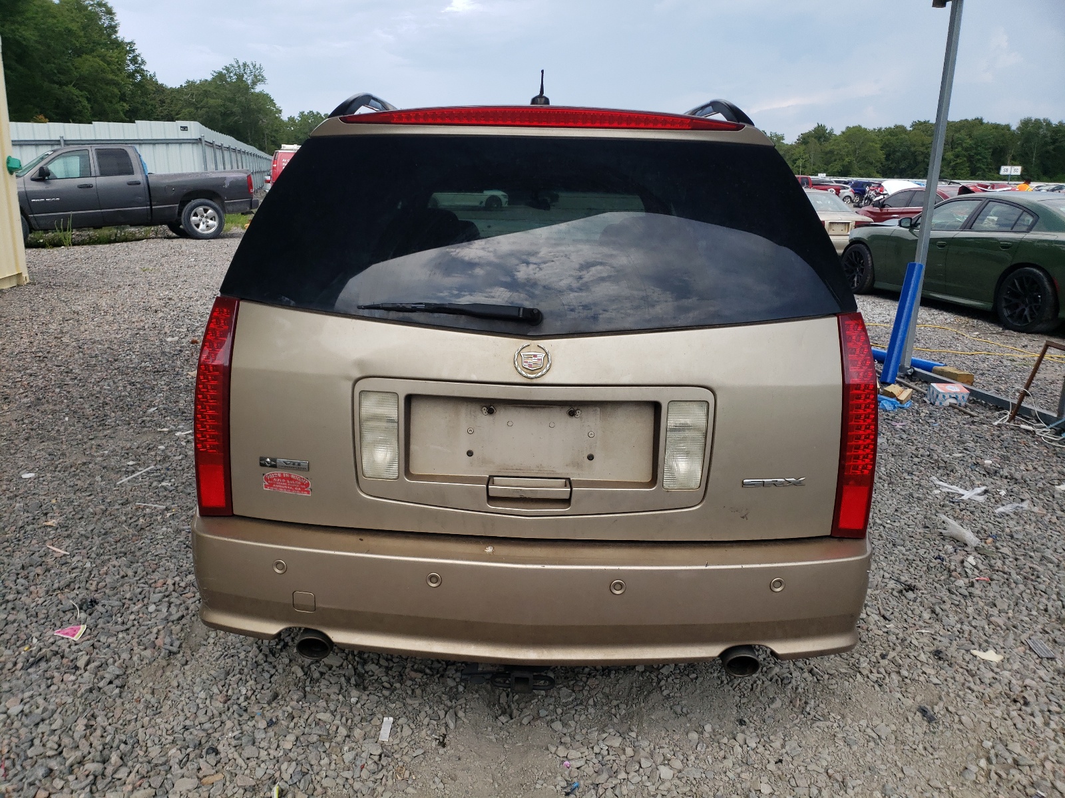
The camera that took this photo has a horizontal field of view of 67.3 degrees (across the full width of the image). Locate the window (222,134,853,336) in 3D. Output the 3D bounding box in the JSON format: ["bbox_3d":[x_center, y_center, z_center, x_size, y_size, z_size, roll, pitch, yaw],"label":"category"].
[{"bbox_3d":[0.009,-0.373,1.850,1.482,0.503,0.110,2,-12,2],"label":"window"}]

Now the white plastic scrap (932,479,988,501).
[{"bbox_3d":[2.235,0.468,4.152,0.260,0.030,0.250,1,16,0],"label":"white plastic scrap"}]

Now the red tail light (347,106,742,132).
[{"bbox_3d":[0.019,-0.641,1.830,0.942,0.055,0.100,2,16,2],"label":"red tail light"}]

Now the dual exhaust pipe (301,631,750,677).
[{"bbox_3d":[-0.017,0.590,1.956,1.112,0.090,0.160,2,16,2],"label":"dual exhaust pipe"}]

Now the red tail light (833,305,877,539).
[{"bbox_3d":[0.753,0.074,1.897,0.145,0.560,0.170,2,10,2],"label":"red tail light"}]

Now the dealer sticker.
[{"bbox_3d":[-0.571,0.197,1.863,0.113,0.055,0.004,4,11,9],"label":"dealer sticker"}]

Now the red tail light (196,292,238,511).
[{"bbox_3d":[-0.760,0.030,1.950,0.145,0.560,0.170,2,10,2],"label":"red tail light"}]

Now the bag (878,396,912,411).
[{"bbox_3d":[2.535,0.025,5.666,0.260,0.065,0.230,1,16,0],"label":"bag"}]

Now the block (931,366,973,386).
[{"bbox_3d":[3.370,-0.183,6.428,0.135,0.090,0.260,-4,17,-18],"label":"block"}]

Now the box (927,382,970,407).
[{"bbox_3d":[3.046,-0.034,5.849,0.215,0.105,0.250,2,16,4],"label":"box"}]

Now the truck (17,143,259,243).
[{"bbox_3d":[-8.799,-4.214,16.518,5.785,1.910,2.020,-12,20,-31],"label":"truck"}]

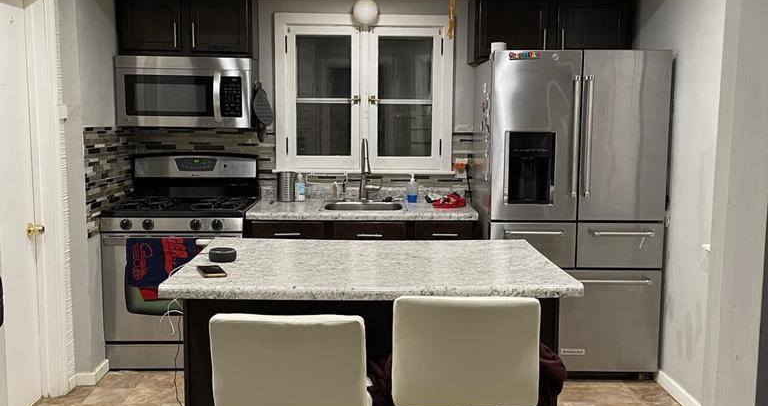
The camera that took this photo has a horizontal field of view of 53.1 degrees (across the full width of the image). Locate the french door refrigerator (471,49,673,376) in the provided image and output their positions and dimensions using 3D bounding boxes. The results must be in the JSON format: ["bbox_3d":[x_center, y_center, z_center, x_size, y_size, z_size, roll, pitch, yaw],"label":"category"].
[{"bbox_3d":[1.007,0.047,4.372,0.915,1.765,0.805,0,7,-2],"label":"french door refrigerator"}]

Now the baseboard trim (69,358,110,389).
[{"bbox_3d":[-1.592,0.933,4.173,0.106,0.065,0.310,0,7,-1],"label":"baseboard trim"}]

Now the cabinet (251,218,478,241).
[{"bbox_3d":[-0.121,0.489,4.484,1.220,0.876,0.610,0,7,-1],"label":"cabinet"}]

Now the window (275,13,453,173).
[{"bbox_3d":[-0.122,-0.668,4.764,1.095,0.972,0.100,0,7,-2],"label":"window"}]

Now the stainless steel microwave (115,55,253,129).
[{"bbox_3d":[-1.134,-0.643,4.511,0.757,0.399,0.405,0,7,-2],"label":"stainless steel microwave"}]

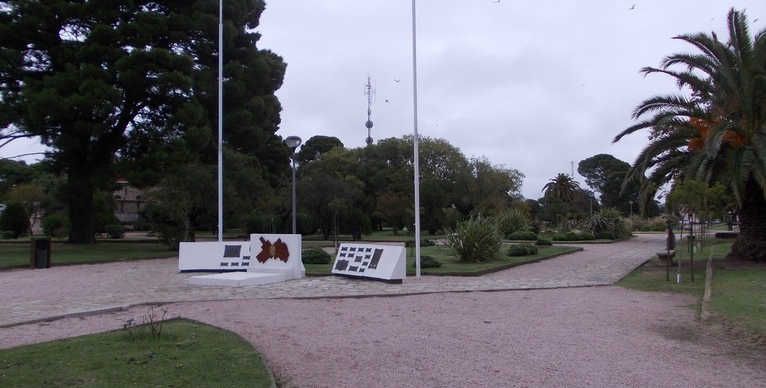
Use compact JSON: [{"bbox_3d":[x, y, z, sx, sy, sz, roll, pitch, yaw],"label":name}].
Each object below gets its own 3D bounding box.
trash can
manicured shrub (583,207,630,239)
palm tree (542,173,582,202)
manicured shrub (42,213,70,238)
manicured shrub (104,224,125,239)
[{"bbox_3d":[-10.953,1.881,19.817,0.400,0.947,0.520,-2,-3,41],"label":"trash can"},{"bbox_3d":[13.764,1.790,38.035,2.750,1.920,2.500,-1,-2,20],"label":"manicured shrub"},{"bbox_3d":[33.283,0.808,115.167,7.500,9.209,7.500,-1,-2,16],"label":"palm tree"},{"bbox_3d":[-25.124,2.519,47.534,2.000,1.890,1.900,1,-2,-28],"label":"manicured shrub"},{"bbox_3d":[-19.692,2.784,45.520,1.500,1.113,1.400,0,-2,-23],"label":"manicured shrub"}]

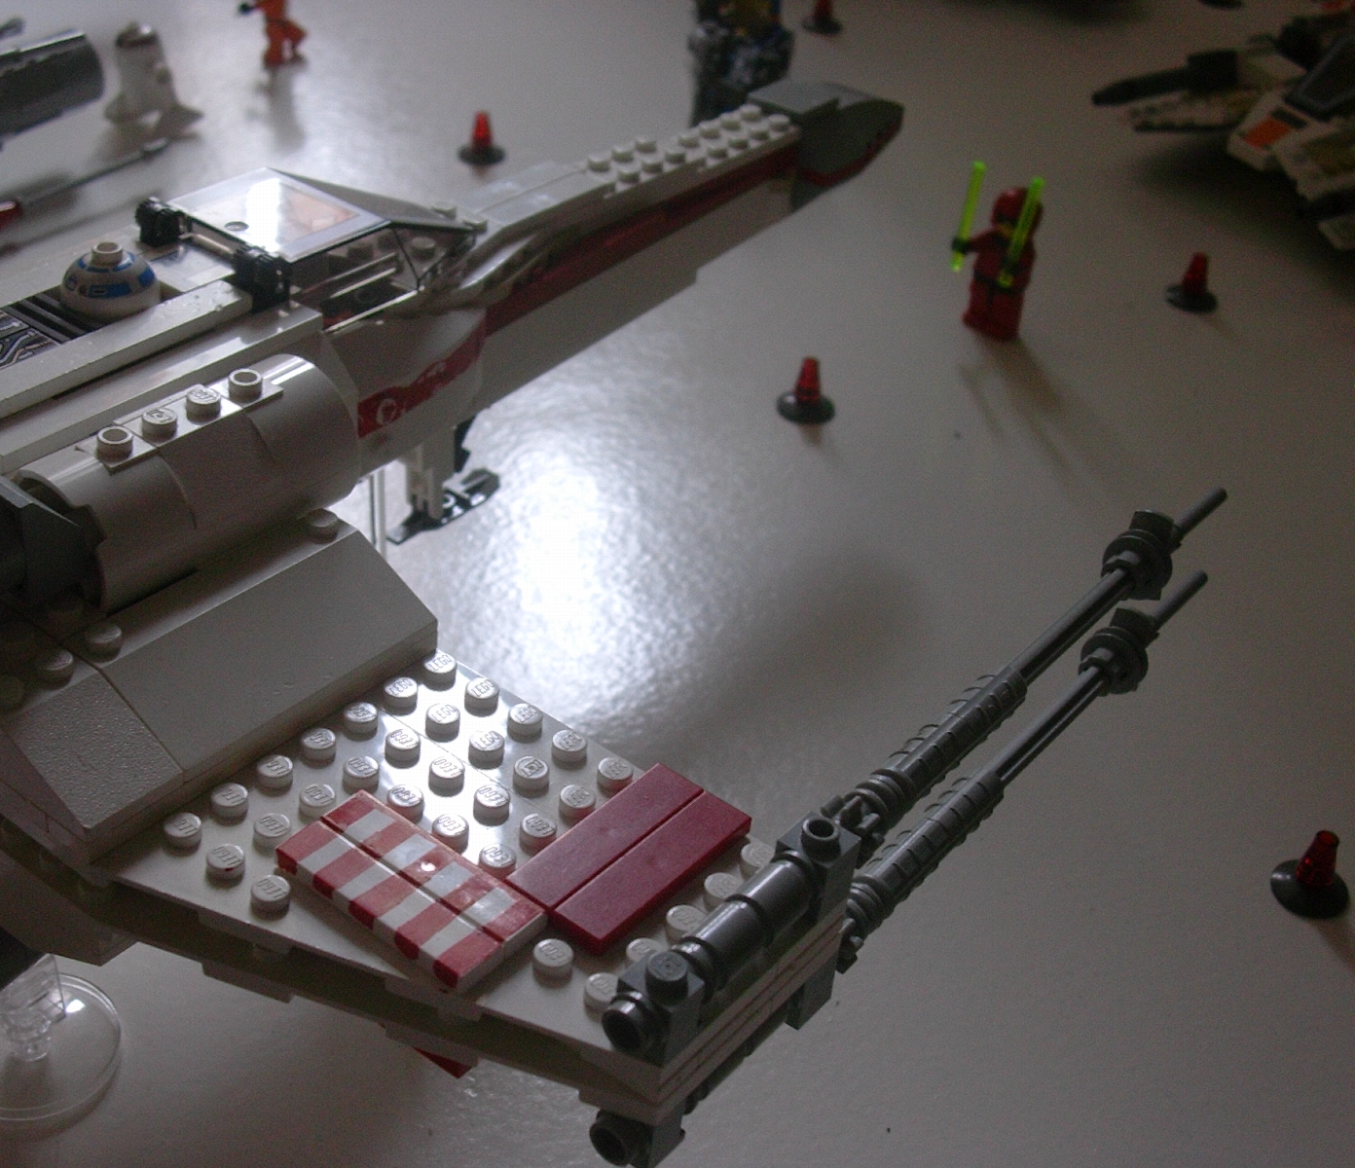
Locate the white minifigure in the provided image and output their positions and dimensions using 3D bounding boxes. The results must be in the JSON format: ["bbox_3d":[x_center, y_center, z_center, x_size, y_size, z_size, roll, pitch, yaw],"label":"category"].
[{"bbox_3d":[-0.173,-0.168,0.663,0.029,0.035,0.017,12,37,7],"label":"white minifigure"}]

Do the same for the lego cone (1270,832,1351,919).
[{"bbox_3d":[0.134,0.059,0.422,0.016,0.015,0.016,7,36,0],"label":"lego cone"}]

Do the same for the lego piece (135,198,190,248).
[{"bbox_3d":[-0.090,-0.063,0.356,0.008,0.008,0.008,28,41,26],"label":"lego piece"}]

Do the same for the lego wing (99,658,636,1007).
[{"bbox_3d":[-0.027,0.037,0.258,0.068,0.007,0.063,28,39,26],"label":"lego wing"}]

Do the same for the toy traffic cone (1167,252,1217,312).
[{"bbox_3d":[0.160,-0.094,0.626,0.016,0.015,0.016,4,36,0],"label":"toy traffic cone"}]

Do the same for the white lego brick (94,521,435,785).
[{"bbox_3d":[-0.057,0.007,0.278,0.024,0.011,0.048,29,40,26],"label":"white lego brick"}]

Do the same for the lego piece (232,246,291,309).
[{"bbox_3d":[-0.071,-0.052,0.346,0.008,0.009,0.008,28,41,26],"label":"lego piece"}]

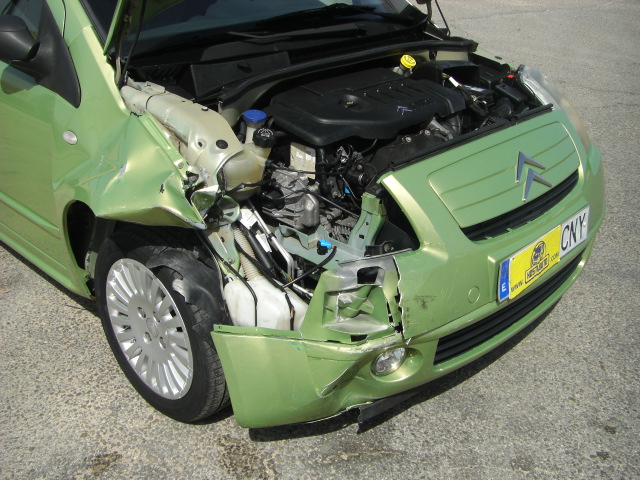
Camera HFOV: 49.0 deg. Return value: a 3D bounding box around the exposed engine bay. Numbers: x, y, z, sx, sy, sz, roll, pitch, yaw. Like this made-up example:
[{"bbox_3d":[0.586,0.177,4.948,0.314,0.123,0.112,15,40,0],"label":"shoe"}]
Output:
[{"bbox_3d":[0.165,-0.242,2.248,0.730,0.570,1.280,23,34,39],"label":"exposed engine bay"}]

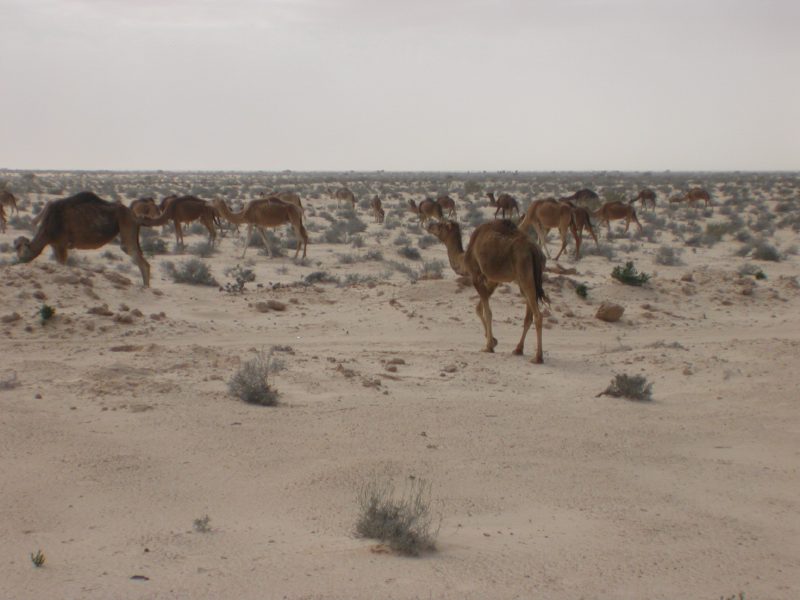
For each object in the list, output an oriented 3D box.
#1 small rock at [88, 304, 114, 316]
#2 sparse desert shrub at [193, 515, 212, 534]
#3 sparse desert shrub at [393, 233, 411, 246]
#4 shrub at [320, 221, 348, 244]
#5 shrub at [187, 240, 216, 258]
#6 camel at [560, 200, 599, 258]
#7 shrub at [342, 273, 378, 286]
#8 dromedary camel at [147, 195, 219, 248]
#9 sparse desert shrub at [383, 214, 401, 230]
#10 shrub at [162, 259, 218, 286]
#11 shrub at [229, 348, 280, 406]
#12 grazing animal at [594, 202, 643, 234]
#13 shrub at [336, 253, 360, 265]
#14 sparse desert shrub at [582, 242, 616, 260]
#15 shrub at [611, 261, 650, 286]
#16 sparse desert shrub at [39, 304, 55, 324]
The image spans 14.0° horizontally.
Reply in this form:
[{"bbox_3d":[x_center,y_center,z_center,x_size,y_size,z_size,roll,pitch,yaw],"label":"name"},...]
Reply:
[{"bbox_3d":[-5.221,0.184,57.000,0.450,0.200,0.330,0,2,0],"label":"small rock"},{"bbox_3d":[-1.442,1.632,23.800,0.145,0.130,0.140,0,2,0],"label":"sparse desert shrub"},{"bbox_3d":[0.052,-2.104,113.300,0.624,0.461,0.562,0,2,0],"label":"sparse desert shrub"},{"bbox_3d":[-2.414,-2.451,118.300,1.086,0.826,0.978,0,2,0],"label":"shrub"},{"bbox_3d":[-5.988,-1.523,98.300,0.902,0.514,0.812,0,2,0],"label":"shrub"},{"bbox_3d":[5.559,-2.293,107.500,2.300,1.930,0.620,2,3,45],"label":"camel"},{"bbox_3d":[-0.834,-0.433,68.800,0.757,0.280,0.681,0,2,0],"label":"shrub"},{"bbox_3d":[-7.477,-2.641,110.000,2.701,1.840,0.700,0,2,-6],"label":"dromedary camel"},{"bbox_3d":[-0.522,-4.757,200.000,1.080,0.950,0.950,0,2,0],"label":"sparse desert shrub"},{"bbox_3d":[-4.629,-0.608,72.000,1.237,0.619,1.100,0,2,0],"label":"shrub"},{"bbox_3d":[-1.663,0.880,37.000,0.568,0.659,0.550,0,2,0],"label":"shrub"},{"bbox_3d":[12.539,-4.749,187.000,2.755,1.922,0.680,0,2,0],"label":"grazing animal"},{"bbox_3d":[-1.531,-1.210,95.000,0.640,0.350,0.580,0,2,0],"label":"shrub"},{"bbox_3d":[5.773,-1.404,94.300,0.981,0.493,0.883,0,2,0],"label":"sparse desert shrub"},{"bbox_3d":[5.033,-0.577,71.000,0.850,0.567,0.750,0,2,0],"label":"shrub"},{"bbox_3d":[-6.066,0.253,56.000,0.258,0.352,0.250,0,2,0],"label":"sparse desert shrub"}]

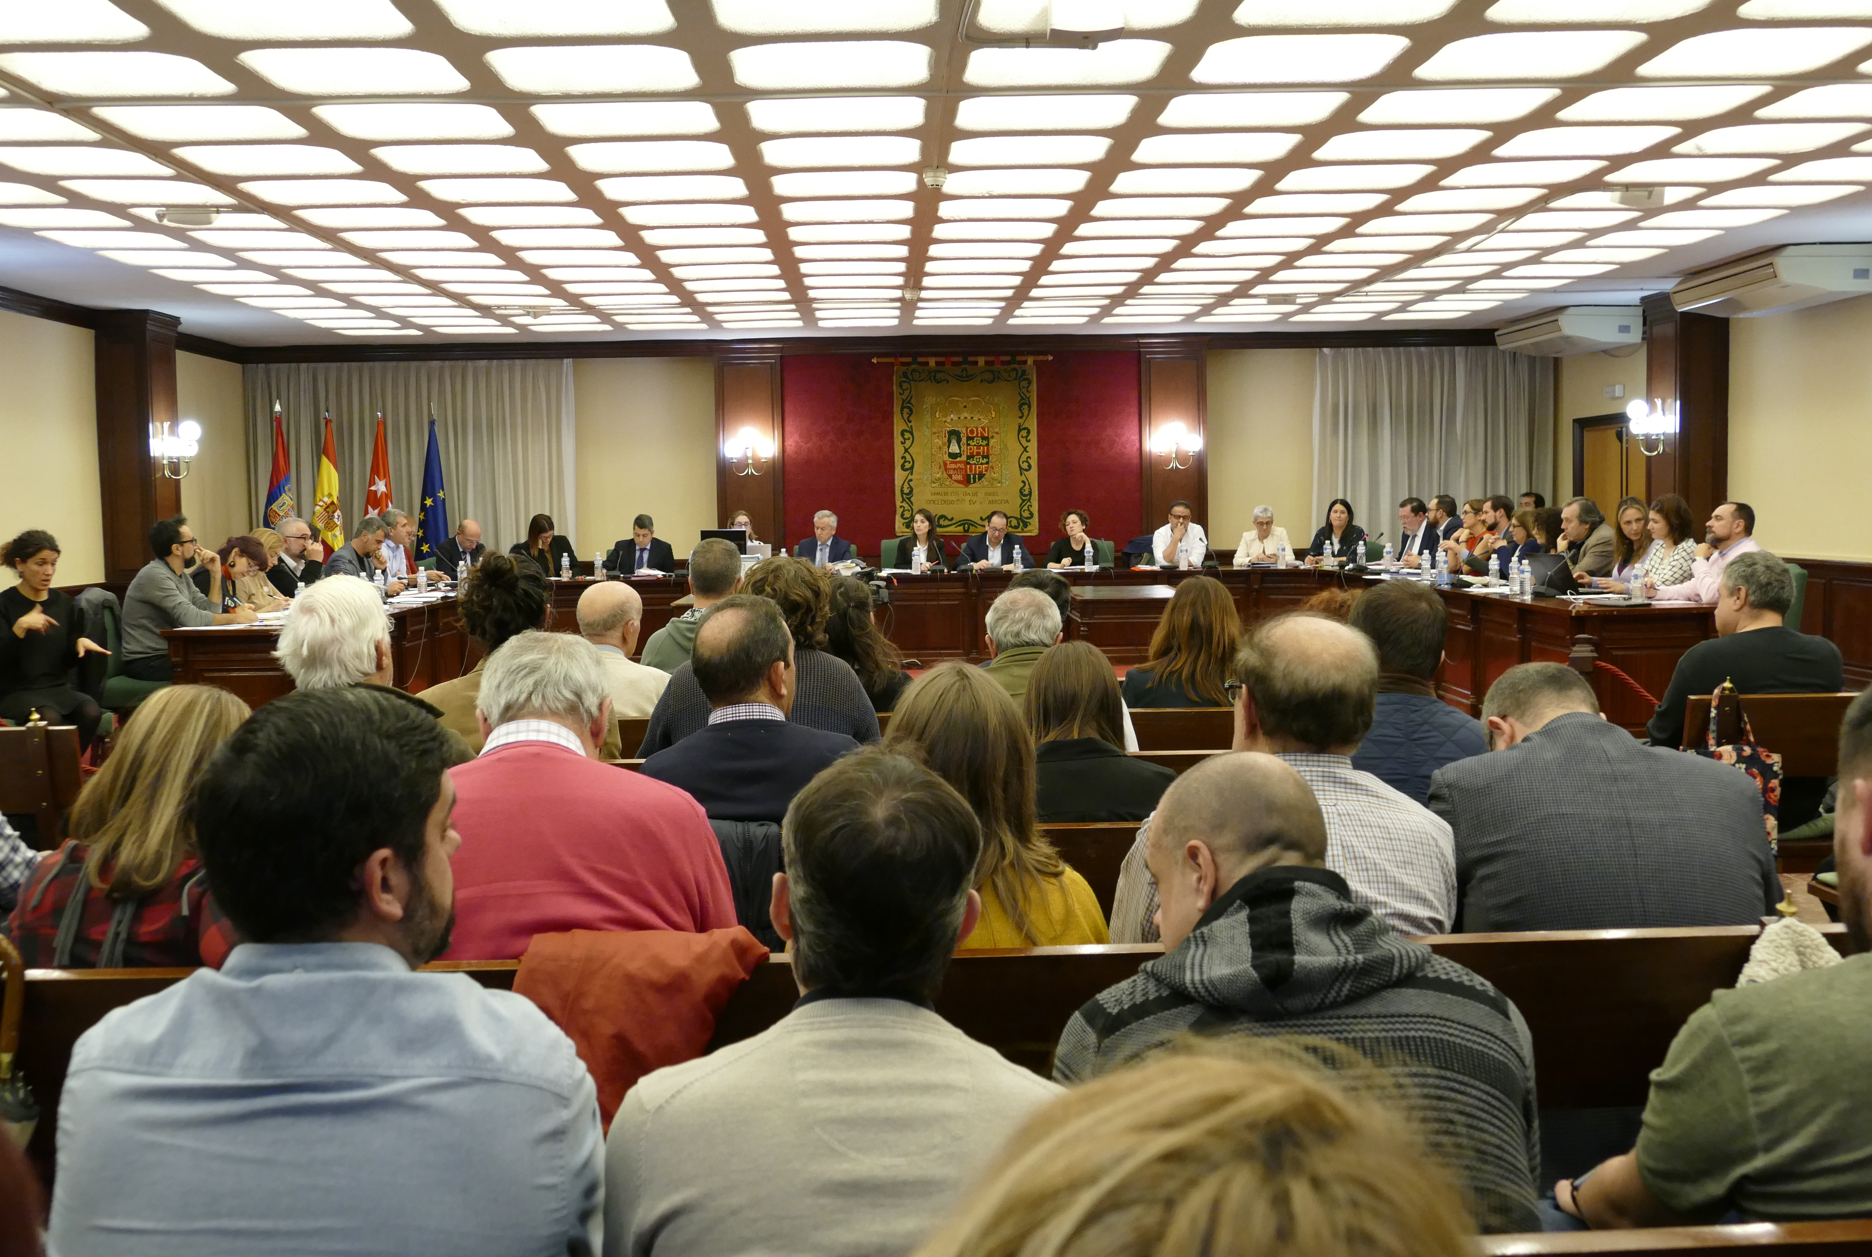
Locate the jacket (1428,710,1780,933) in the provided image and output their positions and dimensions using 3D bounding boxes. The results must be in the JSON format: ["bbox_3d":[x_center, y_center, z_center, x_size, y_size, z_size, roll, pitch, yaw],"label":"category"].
[{"bbox_3d":[0.980,0.452,2.789,0.530,0.660,0.460,-1,4,-2],"label":"jacket"}]

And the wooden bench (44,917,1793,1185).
[{"bbox_3d":[-0.062,0.825,2.662,2.510,0.850,0.520,-1,4,-2],"label":"wooden bench"}]

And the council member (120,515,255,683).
[{"bbox_3d":[-3.951,0.067,10.060,0.820,1.330,0.500,-1,4,0],"label":"council member"}]

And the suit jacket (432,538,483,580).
[{"bbox_3d":[-3.830,-0.430,15.243,0.480,0.594,0.420,-2,4,-13],"label":"suit jacket"}]

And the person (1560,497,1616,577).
[{"bbox_3d":[3.959,-0.169,11.745,0.780,1.272,0.520,-1,4,-4],"label":"person"}]

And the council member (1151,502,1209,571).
[{"bbox_3d":[2.073,-0.437,15.980,0.500,1.296,0.750,-1,4,-2],"label":"council member"}]

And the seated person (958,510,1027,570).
[{"bbox_3d":[0.457,-0.289,14.835,0.560,1.270,0.780,-1,4,-2],"label":"seated person"}]

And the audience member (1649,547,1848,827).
[{"bbox_3d":[2.365,0.345,5.631,0.580,1.180,0.800,-2,4,-14],"label":"audience member"}]

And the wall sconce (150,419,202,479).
[{"bbox_3d":[-5.468,-1.290,13.579,0.270,0.430,0.400,-1,4,-2],"label":"wall sconce"}]

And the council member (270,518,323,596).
[{"bbox_3d":[-4.056,-0.061,12.154,0.750,1.302,0.500,-1,4,5],"label":"council member"}]

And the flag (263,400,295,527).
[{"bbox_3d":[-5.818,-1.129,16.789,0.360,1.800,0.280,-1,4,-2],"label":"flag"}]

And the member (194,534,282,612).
[{"bbox_3d":[-3.808,0.078,10.365,0.740,1.184,0.480,0,4,21],"label":"member"}]

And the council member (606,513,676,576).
[{"bbox_3d":[-2.350,-0.307,15.198,0.530,1.238,0.800,-1,4,-5],"label":"council member"}]

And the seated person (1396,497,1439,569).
[{"bbox_3d":[3.768,-0.392,14.632,0.760,1.248,0.500,-5,5,-43],"label":"seated person"}]

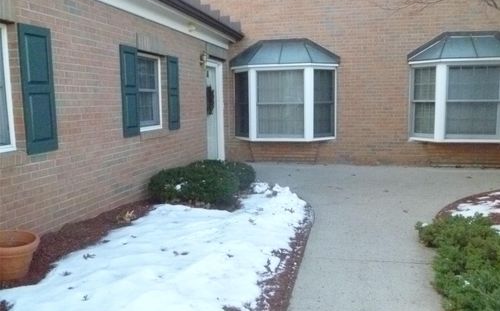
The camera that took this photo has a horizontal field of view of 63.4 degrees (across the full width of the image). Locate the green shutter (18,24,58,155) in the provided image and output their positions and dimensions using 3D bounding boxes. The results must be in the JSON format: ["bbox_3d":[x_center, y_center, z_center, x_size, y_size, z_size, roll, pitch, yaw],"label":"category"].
[{"bbox_3d":[-1.864,-0.569,3.552,0.040,1.080,0.358,2,8,15],"label":"green shutter"}]

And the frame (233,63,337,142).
[{"bbox_3d":[0.635,-1.075,8.194,2.171,1.512,0.572,2,8,15],"label":"frame"}]

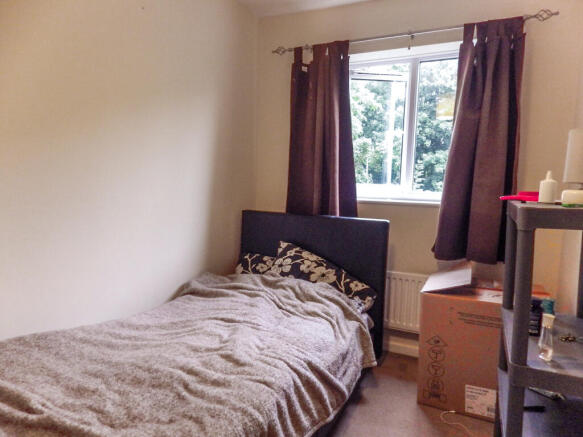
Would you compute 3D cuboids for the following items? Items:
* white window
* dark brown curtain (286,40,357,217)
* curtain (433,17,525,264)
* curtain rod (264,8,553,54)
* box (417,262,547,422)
[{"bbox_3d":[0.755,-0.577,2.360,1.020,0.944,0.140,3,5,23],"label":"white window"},{"bbox_3d":[0.205,-0.459,2.432,0.480,1.300,0.125,3,5,23],"label":"dark brown curtain"},{"bbox_3d":[1.031,-0.405,2.073,0.388,1.310,0.130,3,5,23],"label":"curtain"},{"bbox_3d":[0.611,-1.091,2.208,1.631,0.076,0.090,3,5,23],"label":"curtain rod"},{"bbox_3d":[0.967,0.626,1.924,0.545,0.620,0.400,3,5,23],"label":"box"}]

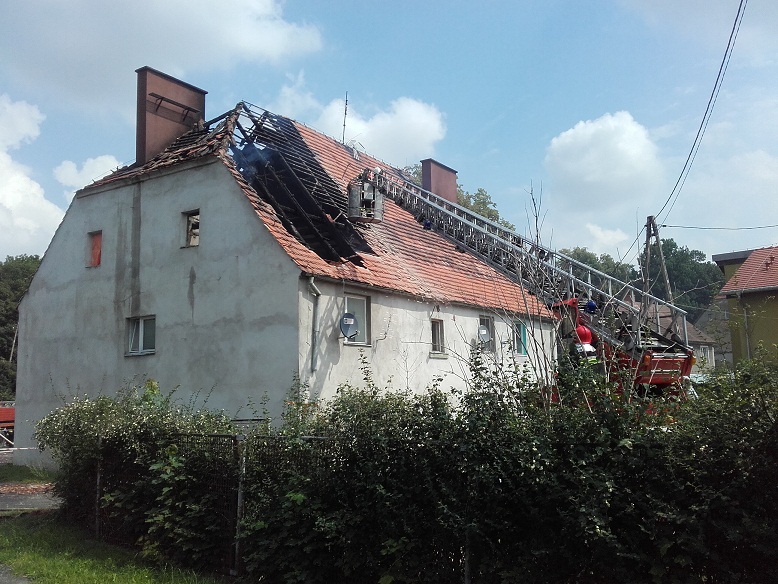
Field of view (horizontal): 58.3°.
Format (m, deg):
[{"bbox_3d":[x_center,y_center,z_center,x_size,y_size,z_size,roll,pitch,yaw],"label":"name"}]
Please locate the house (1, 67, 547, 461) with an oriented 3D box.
[{"bbox_3d":[-2.680,-0.564,32.023,14.501,15.035,21.243,-6,-9,32],"label":"house"}]

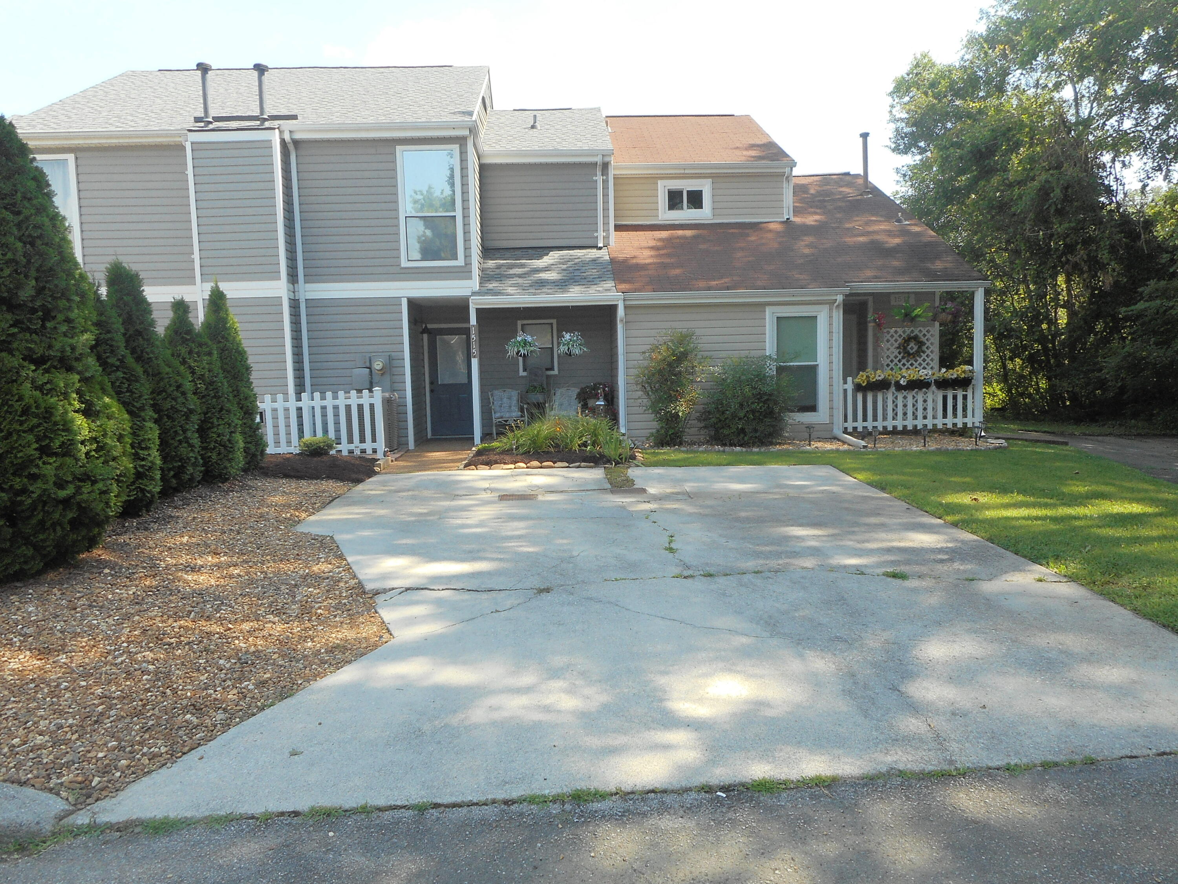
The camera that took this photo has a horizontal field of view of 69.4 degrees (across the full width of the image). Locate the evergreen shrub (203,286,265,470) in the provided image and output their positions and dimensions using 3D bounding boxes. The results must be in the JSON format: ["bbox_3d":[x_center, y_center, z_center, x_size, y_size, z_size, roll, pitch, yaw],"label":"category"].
[{"bbox_3d":[-5.236,-0.971,12.137,1.100,2.620,1.100,-2,6,-2],"label":"evergreen shrub"}]

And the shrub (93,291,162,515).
[{"bbox_3d":[-5.159,-0.463,9.073,1.100,2.350,1.100,-2,6,-2],"label":"shrub"}]

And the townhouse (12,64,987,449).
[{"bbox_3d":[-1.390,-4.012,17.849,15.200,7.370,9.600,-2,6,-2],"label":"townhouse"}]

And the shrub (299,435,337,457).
[{"bbox_3d":[-4.063,0.052,12.643,0.570,0.340,0.550,-2,6,-2],"label":"shrub"}]

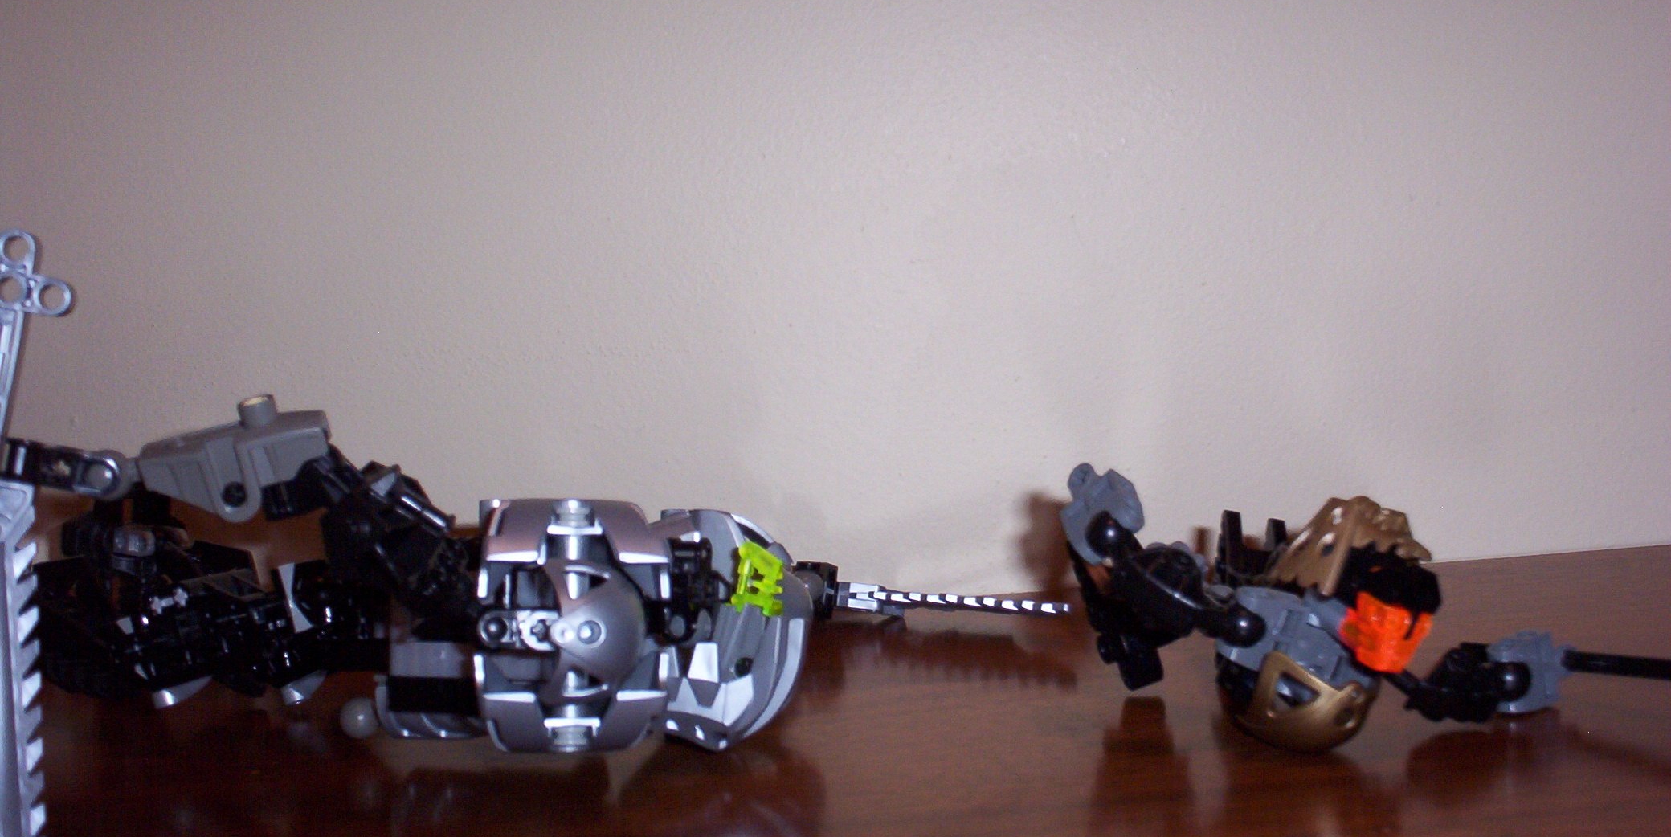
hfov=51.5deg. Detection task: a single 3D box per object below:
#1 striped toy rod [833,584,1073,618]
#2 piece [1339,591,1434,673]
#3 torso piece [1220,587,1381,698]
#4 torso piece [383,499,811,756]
[{"bbox_3d":[0.037,0.057,0.542,0.080,0.009,0.012,-2,3,23],"label":"striped toy rod"},{"bbox_3d":[0.131,0.050,0.411,0.019,0.016,0.017,19,6,10],"label":"piece"},{"bbox_3d":[0.110,0.053,0.411,0.034,0.021,0.025,29,9,10],"label":"torso piece"},{"bbox_3d":[-0.056,0.050,0.425,0.101,0.060,0.056,0,-3,0],"label":"torso piece"}]

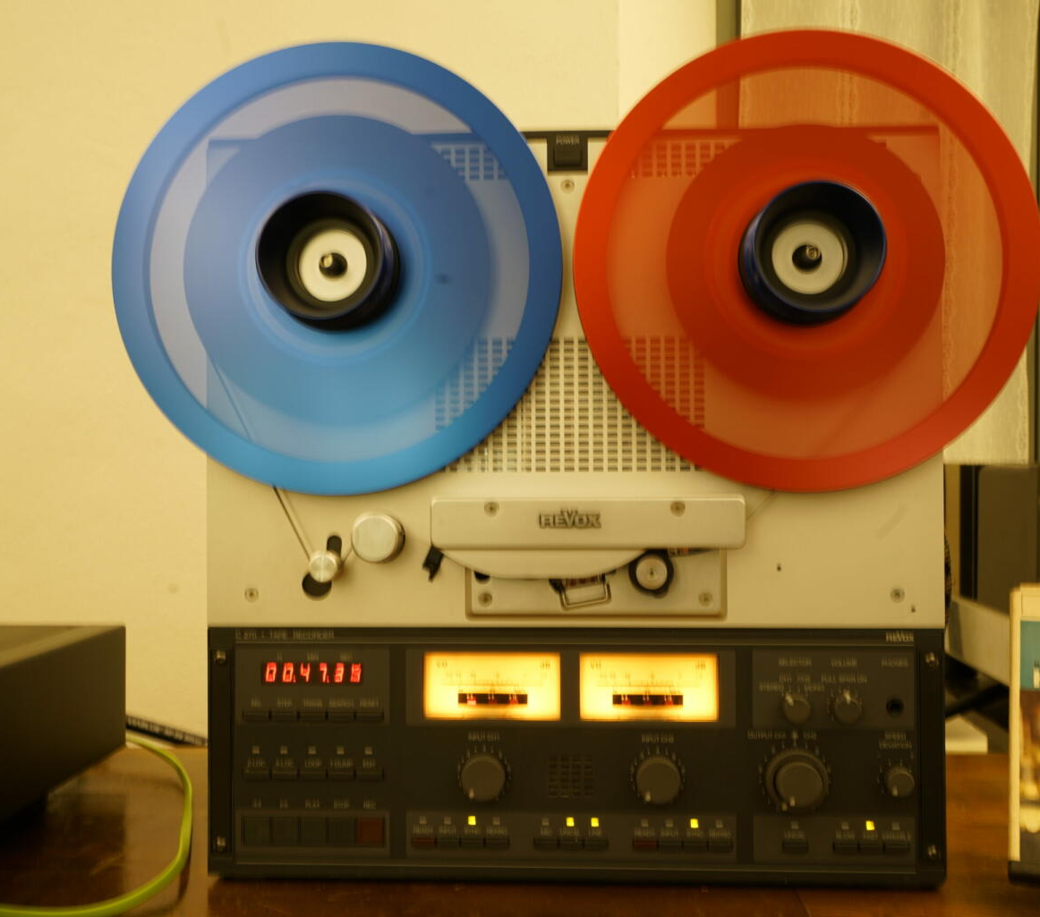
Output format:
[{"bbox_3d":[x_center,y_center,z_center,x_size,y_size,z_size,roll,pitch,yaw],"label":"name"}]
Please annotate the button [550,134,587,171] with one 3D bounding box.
[{"bbox_3d":[0.029,-0.186,0.741,0.023,0.024,0.010,0,-1,3],"label":"button"}]

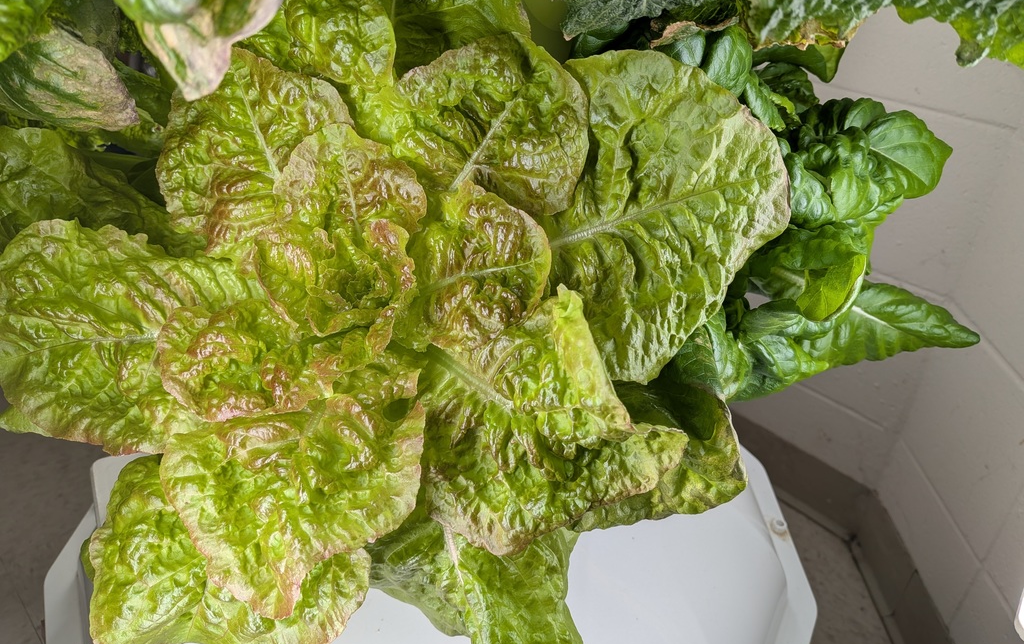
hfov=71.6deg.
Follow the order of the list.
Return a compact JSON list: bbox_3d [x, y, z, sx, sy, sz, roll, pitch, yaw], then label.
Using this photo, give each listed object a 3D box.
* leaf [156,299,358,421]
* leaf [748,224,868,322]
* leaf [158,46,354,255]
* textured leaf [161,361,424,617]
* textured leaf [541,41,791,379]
[{"bbox_3d":[-0.146,0.019,0.426,0.113,0.045,0.073,-18,60,-18],"label":"leaf"},{"bbox_3d":[0.229,-0.038,0.550,0.088,0.045,0.067,0,66,-7],"label":"leaf"},{"bbox_3d":[-0.161,-0.103,0.455,0.108,0.136,0.050,-17,-6,-9],"label":"leaf"},{"bbox_3d":[-0.129,0.095,0.431,0.147,0.055,0.152,5,70,2],"label":"textured leaf"},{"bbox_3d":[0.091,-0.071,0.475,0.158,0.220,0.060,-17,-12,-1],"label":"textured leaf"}]

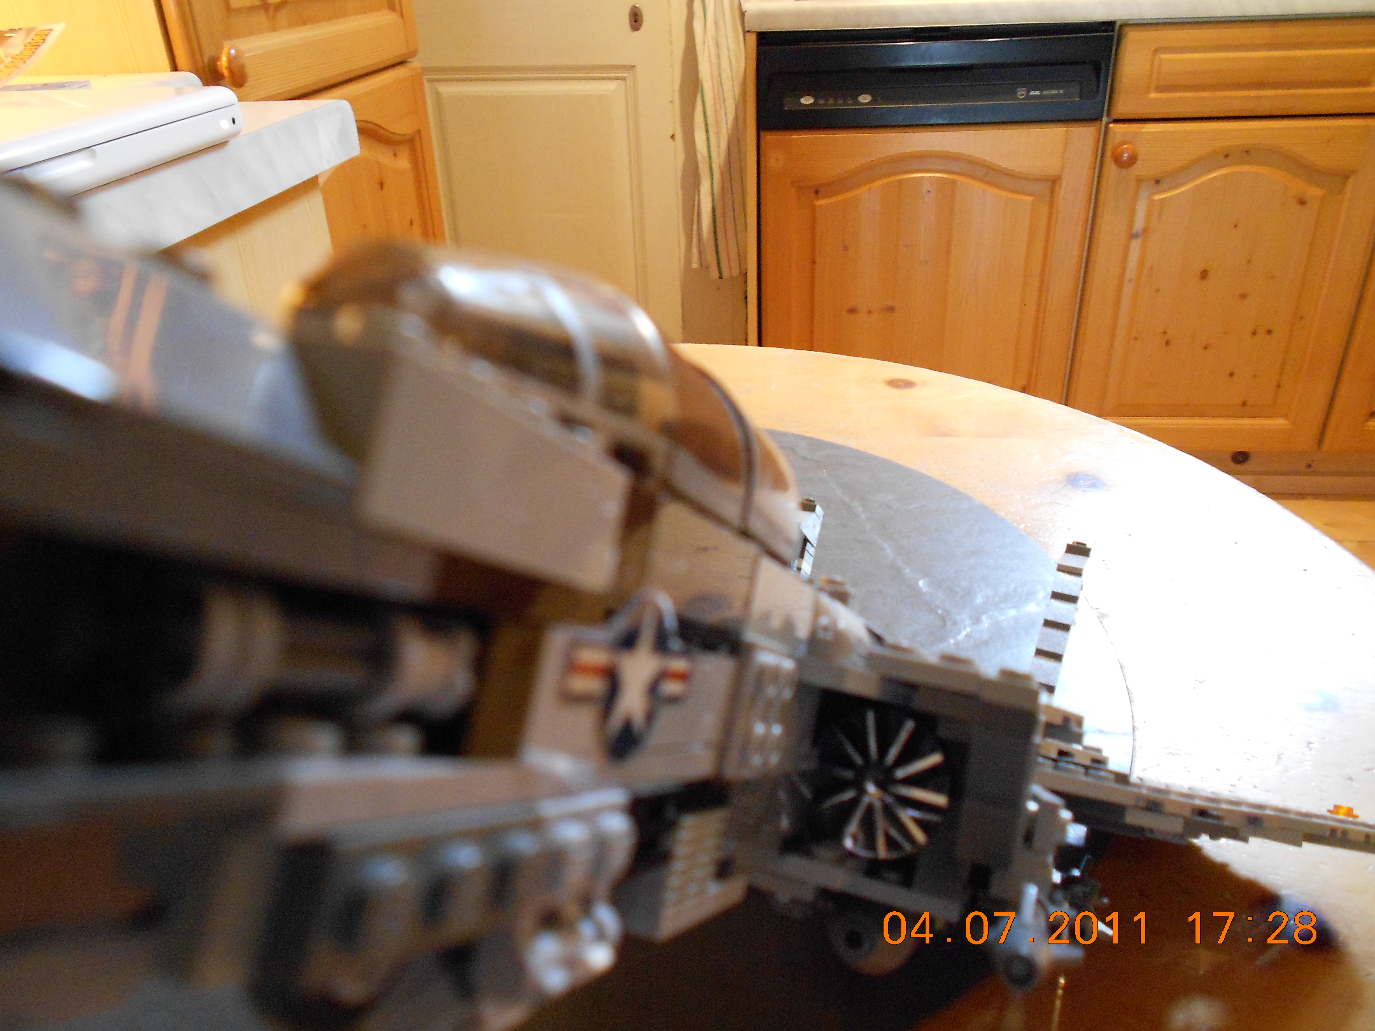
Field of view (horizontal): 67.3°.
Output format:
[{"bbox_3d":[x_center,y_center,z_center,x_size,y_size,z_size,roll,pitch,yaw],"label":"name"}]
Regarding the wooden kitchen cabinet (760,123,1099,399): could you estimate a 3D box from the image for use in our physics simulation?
[{"bbox_3d":[0.461,-0.531,2.205,0.595,0.625,0.530,1,27,5],"label":"wooden kitchen cabinet"}]

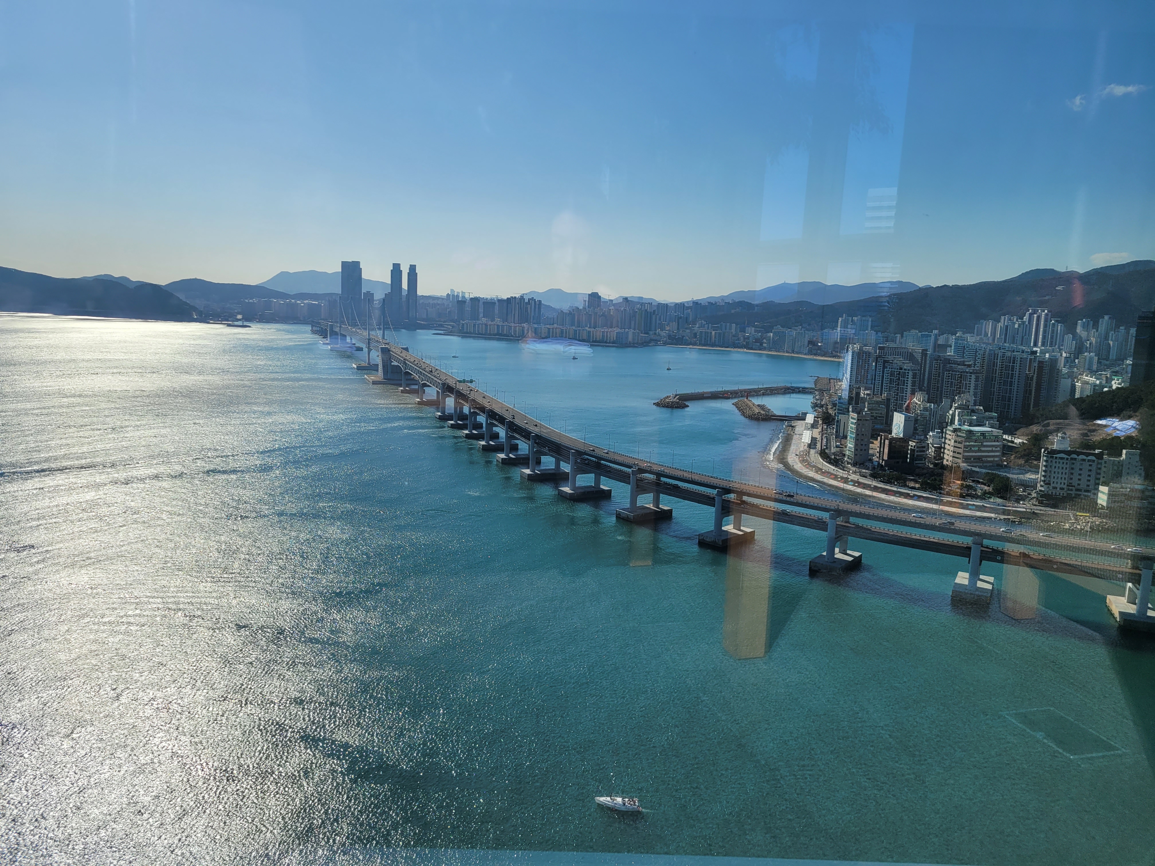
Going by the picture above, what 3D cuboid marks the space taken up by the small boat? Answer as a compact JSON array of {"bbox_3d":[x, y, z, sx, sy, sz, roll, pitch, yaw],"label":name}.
[{"bbox_3d":[9.850,87.950,206.600,11.000,1.900,3.400,3,9,8],"label":"small boat"}]

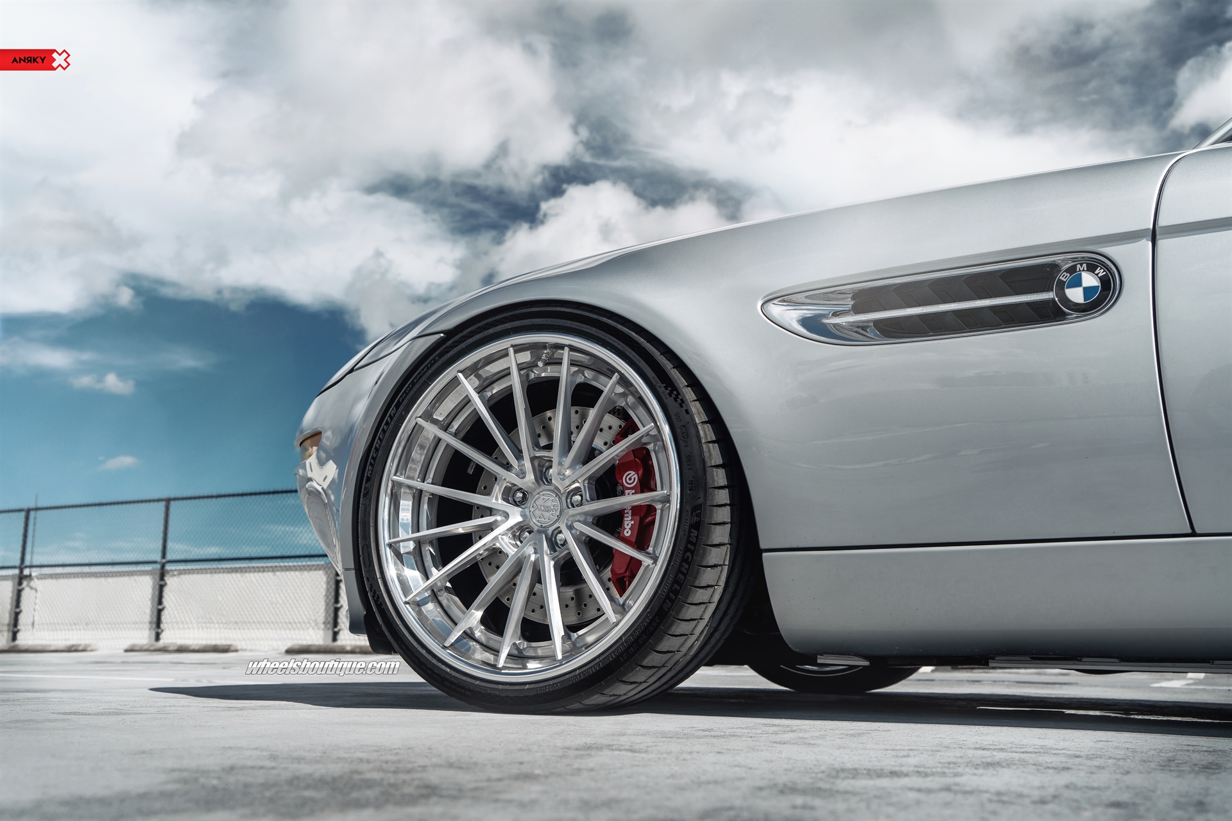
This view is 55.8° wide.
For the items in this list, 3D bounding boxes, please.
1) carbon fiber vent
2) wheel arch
[{"bbox_3d":[0.442,-0.141,1.635,0.495,0.105,0.040,-6,-14,27],"label":"carbon fiber vent"},{"bbox_3d":[-0.080,0.121,1.967,0.790,0.600,0.240,-6,-14,27],"label":"wheel arch"}]

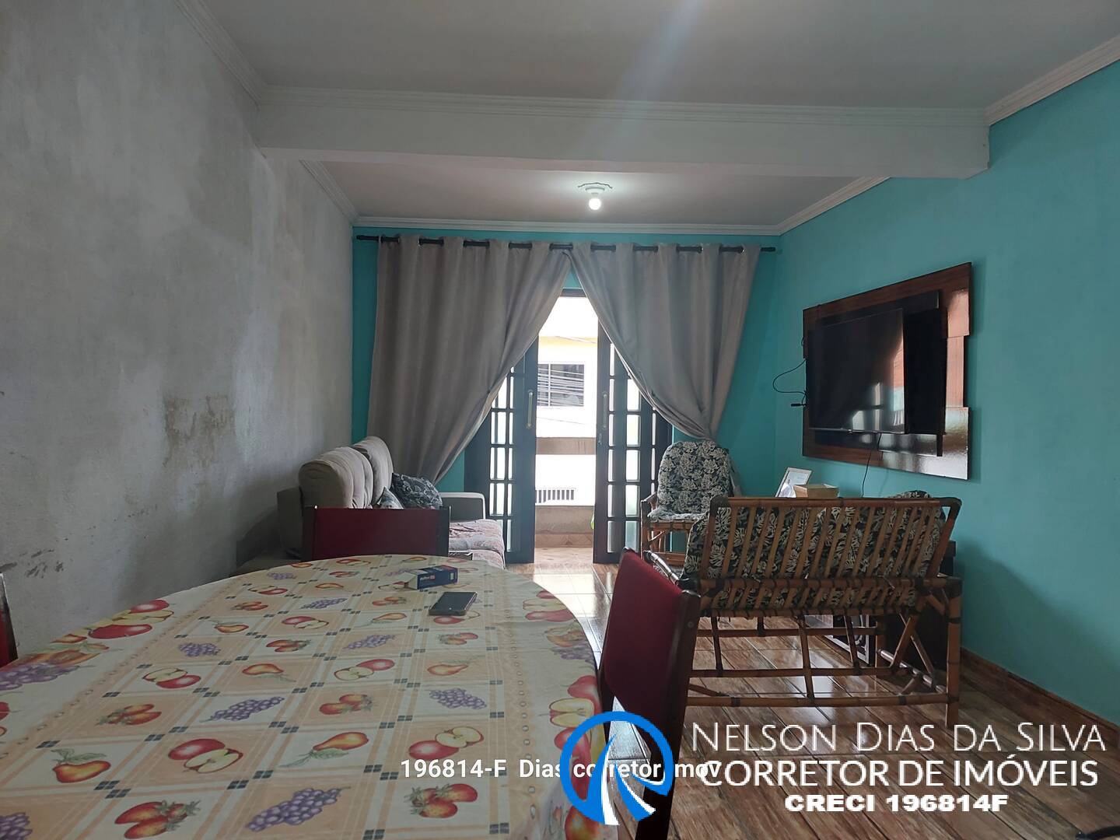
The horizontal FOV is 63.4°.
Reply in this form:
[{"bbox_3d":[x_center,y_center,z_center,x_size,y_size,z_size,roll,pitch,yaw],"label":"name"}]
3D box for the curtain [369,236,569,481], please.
[{"bbox_3d":[-0.677,-0.330,6.752,1.473,2.050,0.160,0,1,-5],"label":"curtain"}]

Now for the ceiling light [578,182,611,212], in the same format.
[{"bbox_3d":[0.225,-1.405,5.759,0.210,0.146,0.210,0,1,-5],"label":"ceiling light"}]

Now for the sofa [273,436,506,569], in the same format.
[{"bbox_3d":[-0.821,0.620,4.989,1.030,1.010,2.650,0,1,-5],"label":"sofa"}]

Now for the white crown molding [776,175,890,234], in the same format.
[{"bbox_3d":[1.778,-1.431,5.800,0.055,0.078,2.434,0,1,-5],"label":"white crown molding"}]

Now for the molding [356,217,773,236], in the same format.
[{"bbox_3d":[0.085,-1.465,6.857,3.260,0.078,0.055,0,1,-5],"label":"molding"}]

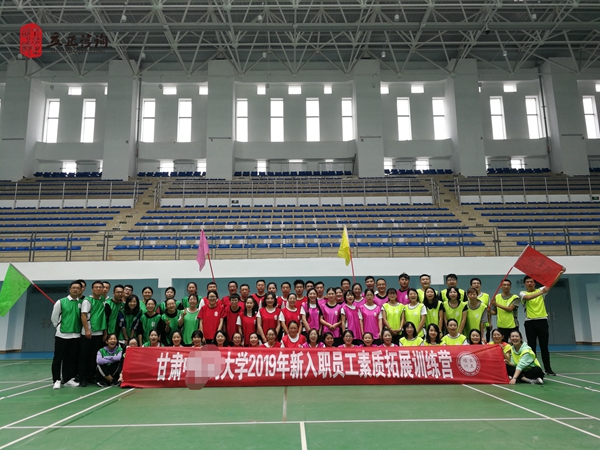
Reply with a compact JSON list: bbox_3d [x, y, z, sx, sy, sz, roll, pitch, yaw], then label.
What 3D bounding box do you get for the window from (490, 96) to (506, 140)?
[{"bbox_3d":[12.874,-6.940,30.428,0.840,3.004,0.200,0,-11,-1],"label":"window"}]

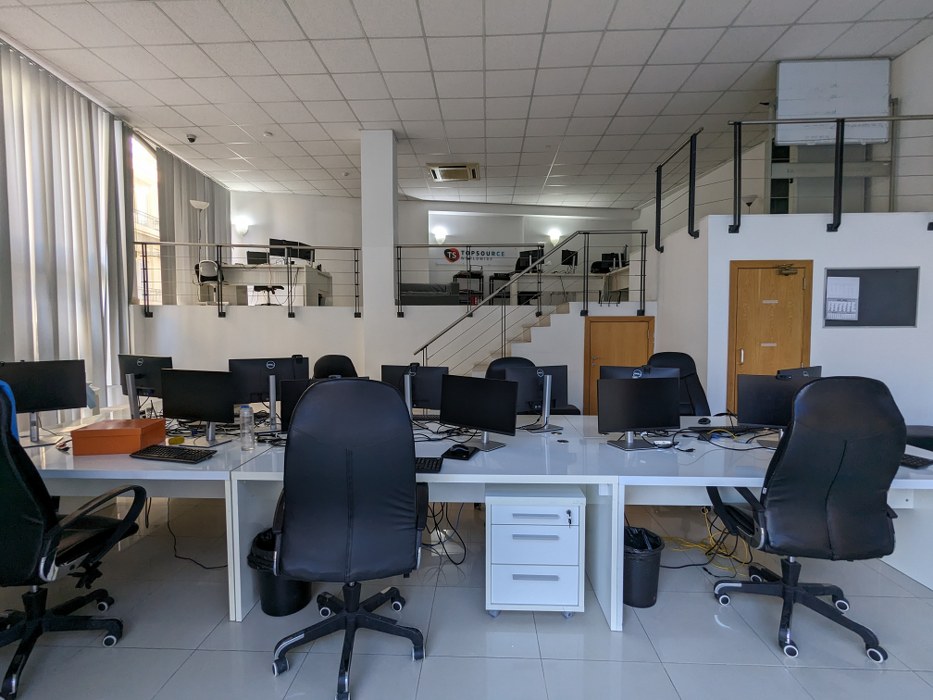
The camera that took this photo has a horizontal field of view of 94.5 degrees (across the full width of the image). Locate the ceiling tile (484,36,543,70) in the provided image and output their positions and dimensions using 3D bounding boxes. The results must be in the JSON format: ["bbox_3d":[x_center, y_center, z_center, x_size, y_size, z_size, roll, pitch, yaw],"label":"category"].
[{"bbox_3d":[0.499,-3.192,4.612,0.595,0.025,0.595,0,3,3],"label":"ceiling tile"}]

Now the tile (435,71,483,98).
[{"bbox_3d":[-0.071,-3.229,5.244,0.600,0.030,0.600,0,3,3],"label":"tile"}]

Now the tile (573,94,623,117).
[{"bbox_3d":[1.760,-3.260,5.764,0.595,0.025,0.595,0,3,3],"label":"tile"}]

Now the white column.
[{"bbox_3d":[-1.327,-1.139,6.787,0.475,4.331,0.380,0,3,3],"label":"white column"}]

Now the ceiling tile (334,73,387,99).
[{"bbox_3d":[-1.263,-3.216,5.271,0.600,0.020,0.600,0,3,3],"label":"ceiling tile"}]

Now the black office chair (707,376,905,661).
[{"bbox_3d":[1.591,0.705,2.043,0.640,1.210,0.660,1,3,10],"label":"black office chair"}]

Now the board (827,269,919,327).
[{"bbox_3d":[4.054,-0.526,4.325,0.900,0.600,0.030,0,3,3],"label":"board"}]

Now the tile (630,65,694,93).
[{"bbox_3d":[2.326,-3.222,5.130,0.600,0.030,0.600,0,3,3],"label":"tile"}]

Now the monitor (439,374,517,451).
[{"bbox_3d":[0.084,0.360,2.548,0.512,0.394,0.180,2,3,32],"label":"monitor"}]

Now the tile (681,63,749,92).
[{"bbox_3d":[2.911,-3.208,5.072,0.600,0.020,0.600,0,3,3],"label":"tile"}]

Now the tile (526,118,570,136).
[{"bbox_3d":[1.184,-3.298,6.383,0.600,0.030,0.600,0,3,3],"label":"tile"}]

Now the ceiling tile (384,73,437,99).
[{"bbox_3d":[-0.671,-3.231,5.272,0.600,0.030,0.600,0,3,3],"label":"ceiling tile"}]

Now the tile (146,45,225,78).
[{"bbox_3d":[-3.093,-3.212,4.802,0.595,0.025,0.595,0,3,3],"label":"tile"}]

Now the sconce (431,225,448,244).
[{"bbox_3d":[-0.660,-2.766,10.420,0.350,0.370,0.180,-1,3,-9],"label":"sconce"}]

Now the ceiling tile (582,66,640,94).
[{"bbox_3d":[1.727,-3.224,5.159,0.600,0.030,0.600,0,3,3],"label":"ceiling tile"}]

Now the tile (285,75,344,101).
[{"bbox_3d":[-1.869,-3.235,5.329,0.600,0.030,0.600,0,3,3],"label":"tile"}]

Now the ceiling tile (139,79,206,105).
[{"bbox_3d":[-3.668,-3.238,5.410,0.595,0.025,0.595,0,3,3],"label":"ceiling tile"}]

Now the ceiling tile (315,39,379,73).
[{"bbox_3d":[-1.299,-3.197,4.697,0.595,0.025,0.595,0,3,3],"label":"ceiling tile"}]

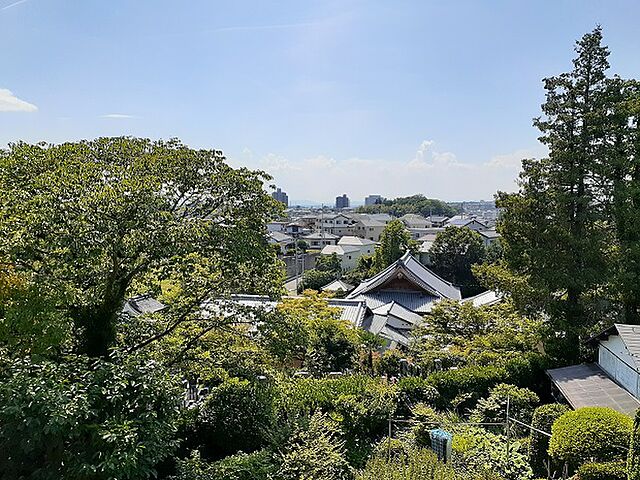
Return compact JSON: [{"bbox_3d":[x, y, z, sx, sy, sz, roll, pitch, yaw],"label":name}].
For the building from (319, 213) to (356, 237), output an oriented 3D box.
[{"bbox_3d":[6.226,-5.048,168.000,12.000,7.800,9.500,-1,4,-9],"label":"building"}]

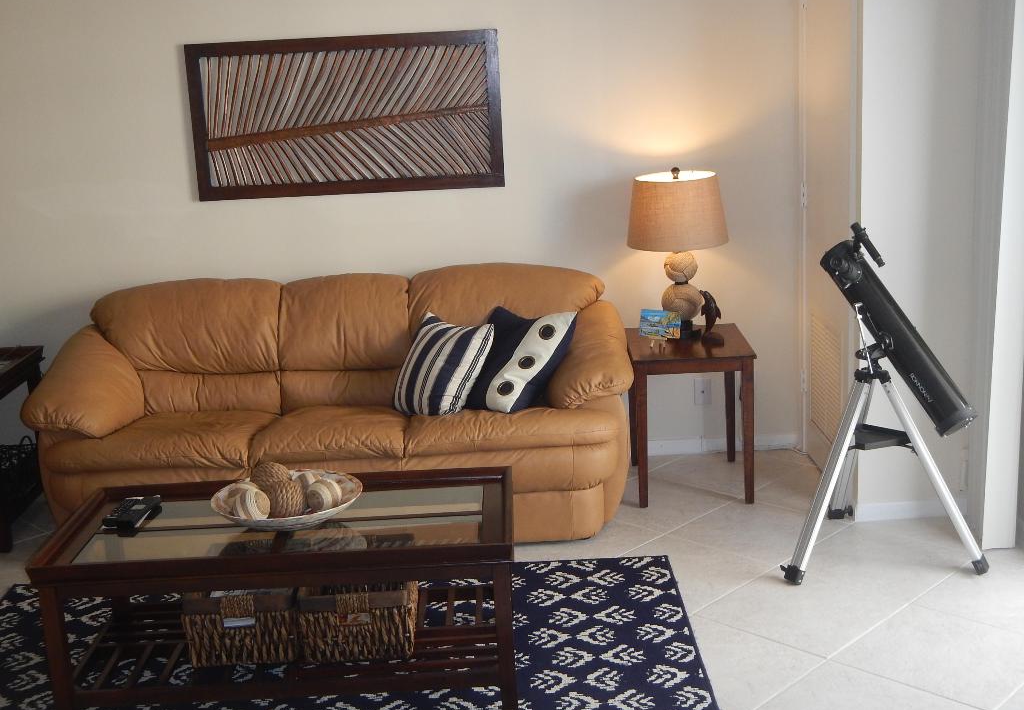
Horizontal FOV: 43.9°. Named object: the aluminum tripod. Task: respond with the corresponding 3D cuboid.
[{"bbox_3d":[1.177,0.251,4.151,0.650,0.820,0.610,-3,13,1],"label":"aluminum tripod"}]

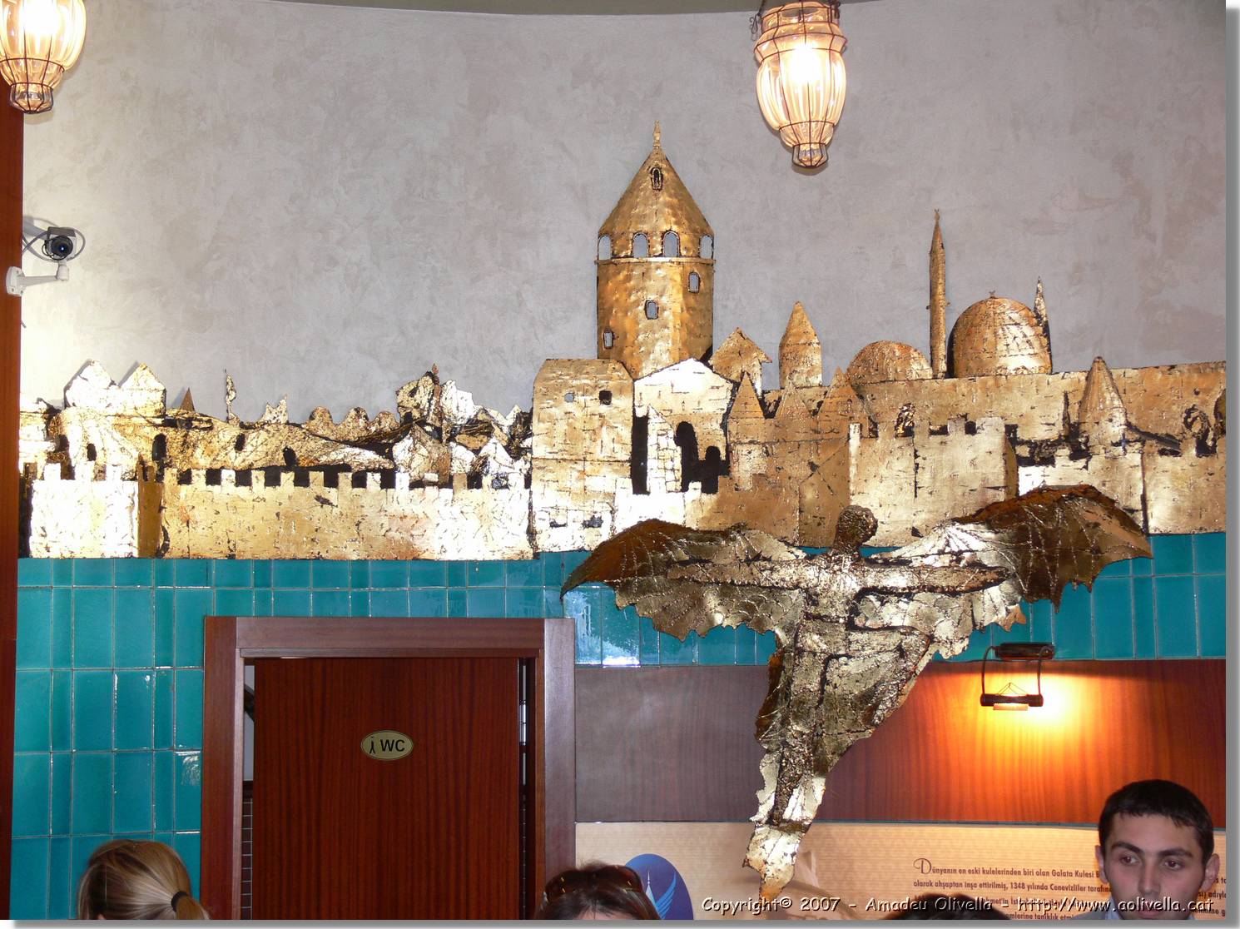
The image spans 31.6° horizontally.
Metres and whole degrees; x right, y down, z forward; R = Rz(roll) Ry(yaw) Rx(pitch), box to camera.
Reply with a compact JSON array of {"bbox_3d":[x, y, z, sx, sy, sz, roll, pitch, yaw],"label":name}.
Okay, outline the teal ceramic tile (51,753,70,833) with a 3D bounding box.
[{"bbox_3d":[-1.391,0.820,5.455,0.050,0.200,0.010,1,-6,-15],"label":"teal ceramic tile"}]

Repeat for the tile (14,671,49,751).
[{"bbox_3d":[-1.458,0.614,5.431,0.089,0.198,0.009,1,-6,-15],"label":"tile"}]

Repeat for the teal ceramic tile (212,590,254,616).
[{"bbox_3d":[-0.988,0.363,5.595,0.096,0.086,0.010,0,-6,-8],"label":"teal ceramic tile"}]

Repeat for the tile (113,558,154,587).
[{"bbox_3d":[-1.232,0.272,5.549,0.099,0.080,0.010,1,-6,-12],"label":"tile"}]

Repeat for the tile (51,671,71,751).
[{"bbox_3d":[-1.399,0.618,5.489,0.049,0.200,0.010,1,-6,-14],"label":"tile"}]

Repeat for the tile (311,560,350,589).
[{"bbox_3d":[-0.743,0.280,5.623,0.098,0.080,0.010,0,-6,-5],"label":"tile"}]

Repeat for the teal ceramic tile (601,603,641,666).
[{"bbox_3d":[0.004,0.418,5.629,0.096,0.200,0.010,-1,-6,4],"label":"teal ceramic tile"}]

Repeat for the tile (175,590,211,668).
[{"bbox_3d":[-1.084,0.418,5.574,0.096,0.200,0.010,0,-6,-10],"label":"tile"}]

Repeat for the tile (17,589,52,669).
[{"bbox_3d":[-1.460,0.410,5.452,0.087,0.200,0.009,1,-6,-15],"label":"tile"}]

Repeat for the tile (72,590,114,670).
[{"bbox_3d":[-1.320,0.412,5.488,0.095,0.200,0.009,1,-6,-13],"label":"tile"}]

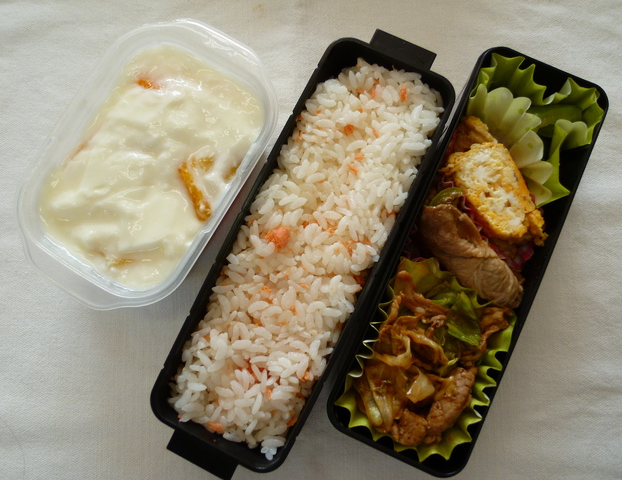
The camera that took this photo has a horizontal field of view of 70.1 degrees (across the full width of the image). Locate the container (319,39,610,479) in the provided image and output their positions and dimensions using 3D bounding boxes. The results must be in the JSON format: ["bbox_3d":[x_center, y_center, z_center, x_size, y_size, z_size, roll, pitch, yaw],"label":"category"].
[{"bbox_3d":[0.076,0.007,0.229,0.067,0.047,0.199,25,84,4],"label":"container"}]

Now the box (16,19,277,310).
[{"bbox_3d":[-0.077,-0.036,0.236,0.092,0.047,0.147,29,84,4],"label":"box"}]

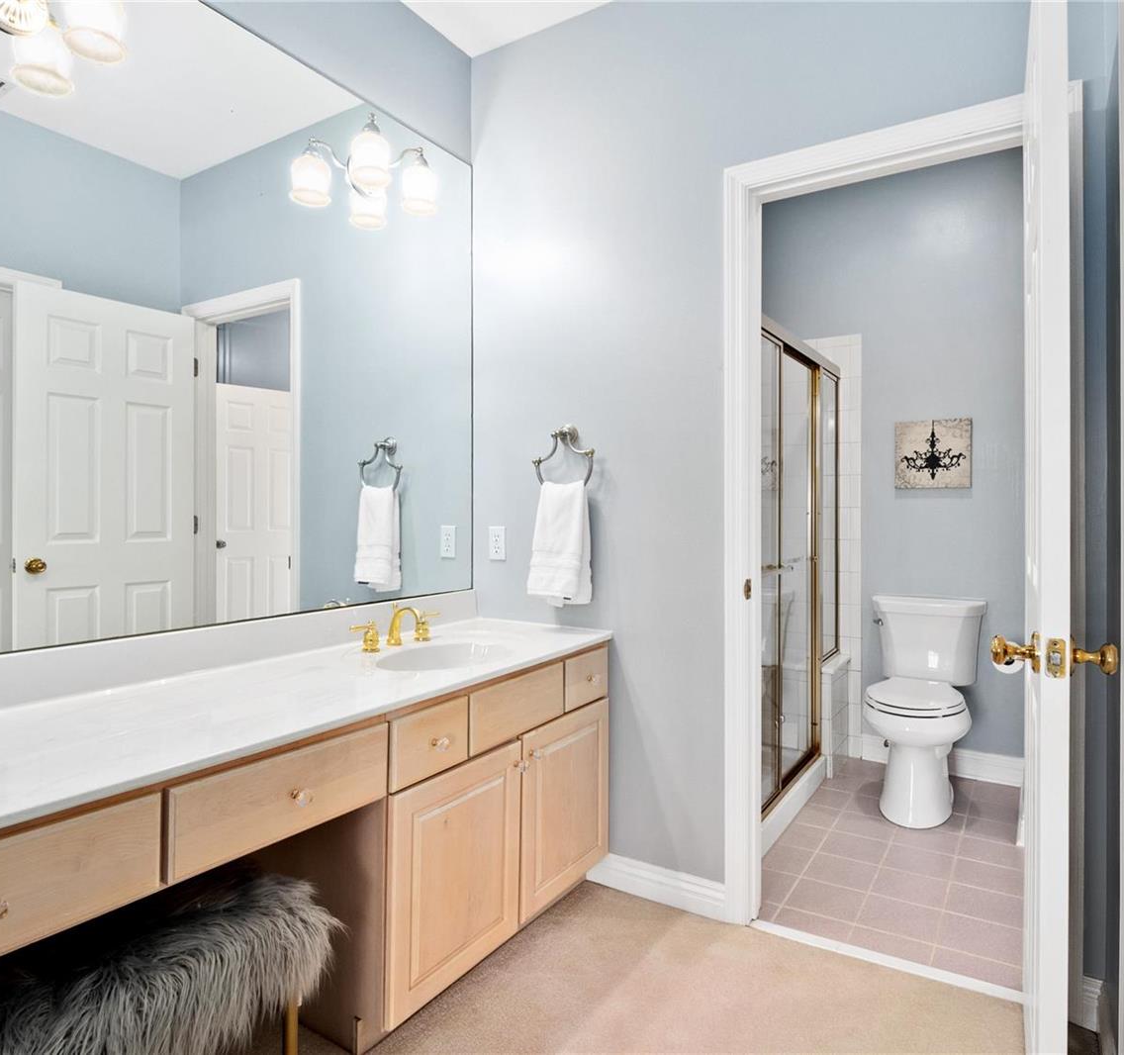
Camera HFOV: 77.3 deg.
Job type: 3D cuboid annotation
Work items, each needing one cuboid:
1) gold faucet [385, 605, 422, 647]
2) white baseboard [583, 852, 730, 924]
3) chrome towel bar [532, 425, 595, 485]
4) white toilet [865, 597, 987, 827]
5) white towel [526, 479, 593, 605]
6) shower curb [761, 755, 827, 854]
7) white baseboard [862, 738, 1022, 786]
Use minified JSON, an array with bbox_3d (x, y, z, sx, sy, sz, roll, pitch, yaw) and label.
[{"bbox_3d":[-0.436,0.269,1.947,0.129,0.116,0.045,0,0,32],"label":"gold faucet"},{"bbox_3d":[0.270,1.056,2.093,0.448,0.105,0.018,0,0,32],"label":"white baseboard"},{"bbox_3d":[0.013,-0.228,2.201,0.204,0.184,0.080,0,0,32],"label":"chrome towel bar"},{"bbox_3d":[1.471,0.714,2.858,0.438,0.786,0.732,0,0,32],"label":"white toilet"},{"bbox_3d":[-0.012,0.050,2.201,0.214,0.393,0.090,0,0,32],"label":"white towel"},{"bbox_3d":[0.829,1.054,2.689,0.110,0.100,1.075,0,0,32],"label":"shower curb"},{"bbox_3d":[1.685,1.045,3.166,0.657,0.115,0.018,0,0,32],"label":"white baseboard"}]

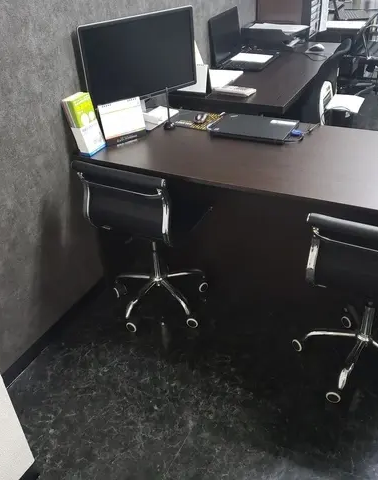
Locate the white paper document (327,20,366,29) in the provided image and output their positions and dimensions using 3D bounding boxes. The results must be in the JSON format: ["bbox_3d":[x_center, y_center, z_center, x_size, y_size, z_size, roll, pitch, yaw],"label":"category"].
[{"bbox_3d":[1.309,-1.780,3.949,0.310,0.030,0.280,13,36,25],"label":"white paper document"}]

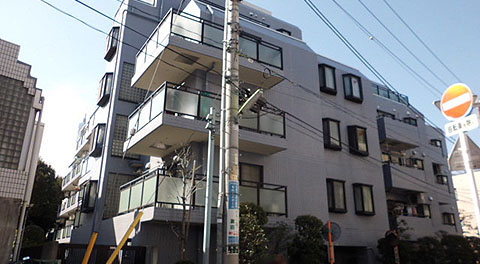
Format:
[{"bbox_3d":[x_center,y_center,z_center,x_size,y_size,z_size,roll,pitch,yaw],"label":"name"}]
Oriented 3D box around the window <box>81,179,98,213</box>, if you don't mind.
[{"bbox_3d":[-7.171,3.118,17.174,0.315,1.321,1.627,12,-22,-30],"label":"window"}]

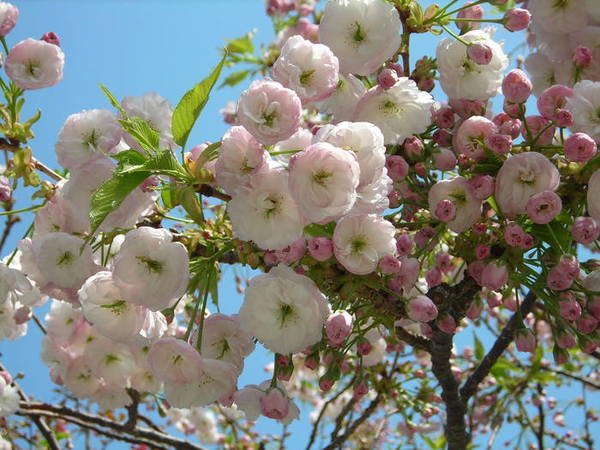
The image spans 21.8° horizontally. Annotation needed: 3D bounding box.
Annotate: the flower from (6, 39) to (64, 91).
[{"bbox_3d":[-0.174,-0.105,1.020,0.039,0.034,0.027,-3,7,6],"label":"flower"}]

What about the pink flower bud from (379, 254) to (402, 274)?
[{"bbox_3d":[0.053,0.024,0.920,0.012,0.012,0.015,18,0,-40],"label":"pink flower bud"}]

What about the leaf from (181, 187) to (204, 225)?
[{"bbox_3d":[-0.071,-0.013,1.030,0.011,0.028,0.006,-25,5,2],"label":"leaf"}]

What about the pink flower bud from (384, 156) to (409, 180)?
[{"bbox_3d":[0.059,-0.035,0.950,0.015,0.015,0.017,-40,0,23],"label":"pink flower bud"}]

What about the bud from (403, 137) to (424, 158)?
[{"bbox_3d":[0.071,-0.048,0.970,0.014,0.015,0.015,0,-6,0],"label":"bud"}]

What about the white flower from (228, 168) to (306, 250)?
[{"bbox_3d":[-0.020,-0.011,0.940,0.047,0.049,0.030,1,14,-3],"label":"white flower"}]

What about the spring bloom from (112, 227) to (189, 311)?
[{"bbox_3d":[-0.088,0.026,0.920,0.045,0.050,0.028,-1,14,3],"label":"spring bloom"}]

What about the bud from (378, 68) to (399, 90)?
[{"bbox_3d":[0.053,-0.087,0.930,0.012,0.015,0.013,-4,-67,8],"label":"bud"}]

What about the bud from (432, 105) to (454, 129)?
[{"bbox_3d":[0.097,-0.073,1.050,0.015,0.016,0.017,1,18,-6],"label":"bud"}]

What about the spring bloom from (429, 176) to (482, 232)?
[{"bbox_3d":[0.106,-0.014,1.060,0.036,0.037,0.029,-1,18,6],"label":"spring bloom"}]

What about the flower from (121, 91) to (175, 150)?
[{"bbox_3d":[-0.096,-0.065,0.990,0.035,0.041,0.026,3,11,-6],"label":"flower"}]

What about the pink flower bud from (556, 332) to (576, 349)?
[{"bbox_3d":[0.186,0.081,1.090,0.013,0.014,0.013,1,-66,-13],"label":"pink flower bud"}]

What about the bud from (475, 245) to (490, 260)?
[{"bbox_3d":[0.117,0.018,1.000,0.010,0.010,0.012,-3,11,6],"label":"bud"}]

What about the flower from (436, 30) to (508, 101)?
[{"bbox_3d":[0.105,-0.097,0.950,0.042,0.042,0.026,4,8,-9],"label":"flower"}]

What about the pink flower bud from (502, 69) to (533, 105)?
[{"bbox_3d":[0.138,-0.088,0.990,0.019,0.022,0.019,0,6,0],"label":"pink flower bud"}]

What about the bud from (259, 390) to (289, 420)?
[{"bbox_3d":[-0.016,0.112,0.970,0.017,0.018,0.017,2,-53,-5],"label":"bud"}]

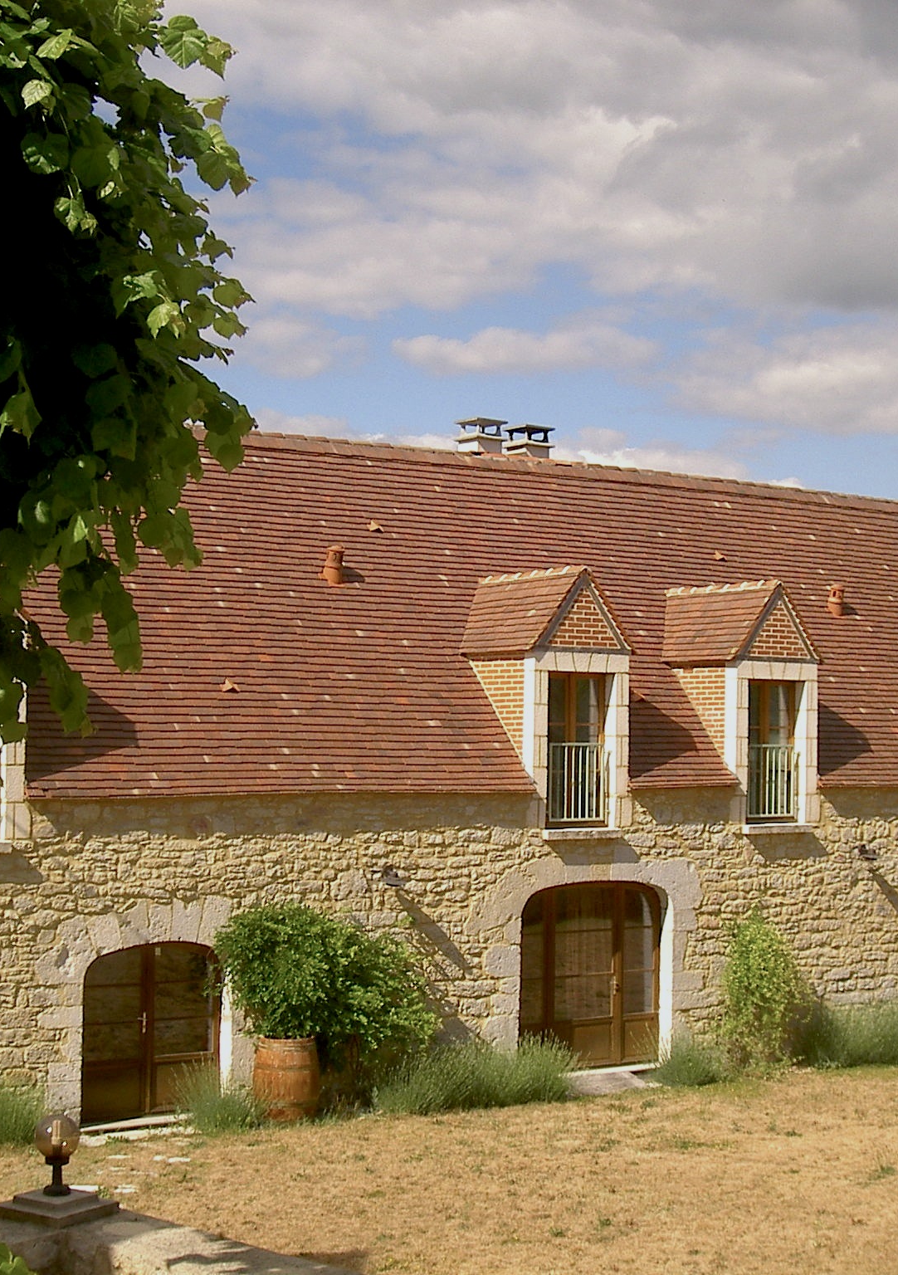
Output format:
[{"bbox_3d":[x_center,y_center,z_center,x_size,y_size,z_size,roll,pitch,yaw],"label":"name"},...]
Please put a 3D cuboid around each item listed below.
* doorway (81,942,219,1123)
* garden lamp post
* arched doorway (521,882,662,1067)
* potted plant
[{"bbox_3d":[-3.205,4.253,20.782,1.694,1.891,0.278,2,-3,-33],"label":"doorway"},{"bbox_3d":[-2.127,2.813,10.400,0.240,0.455,0.240,2,-3,-33],"label":"garden lamp post"},{"bbox_3d":[1.790,4.239,24.132,2.343,2.355,0.139,2,-3,-33],"label":"arched doorway"},{"bbox_3d":[-1.337,4.188,21.129,2.262,2.262,1.334,2,-3,-33],"label":"potted plant"}]

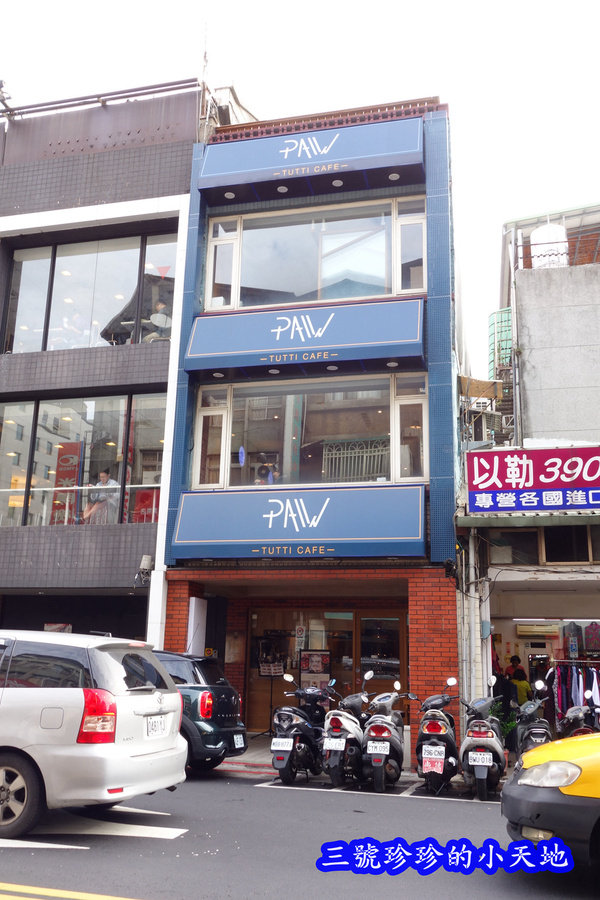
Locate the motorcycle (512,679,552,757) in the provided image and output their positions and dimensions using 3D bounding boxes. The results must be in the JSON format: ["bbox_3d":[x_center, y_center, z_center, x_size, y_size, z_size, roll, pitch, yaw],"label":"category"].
[{"bbox_3d":[2.819,3.445,9.860,0.600,1.280,1.750,-1,-14,11],"label":"motorcycle"}]

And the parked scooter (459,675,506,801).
[{"bbox_3d":[2.233,3.466,10.007,0.640,1.290,1.800,-3,-15,17],"label":"parked scooter"}]

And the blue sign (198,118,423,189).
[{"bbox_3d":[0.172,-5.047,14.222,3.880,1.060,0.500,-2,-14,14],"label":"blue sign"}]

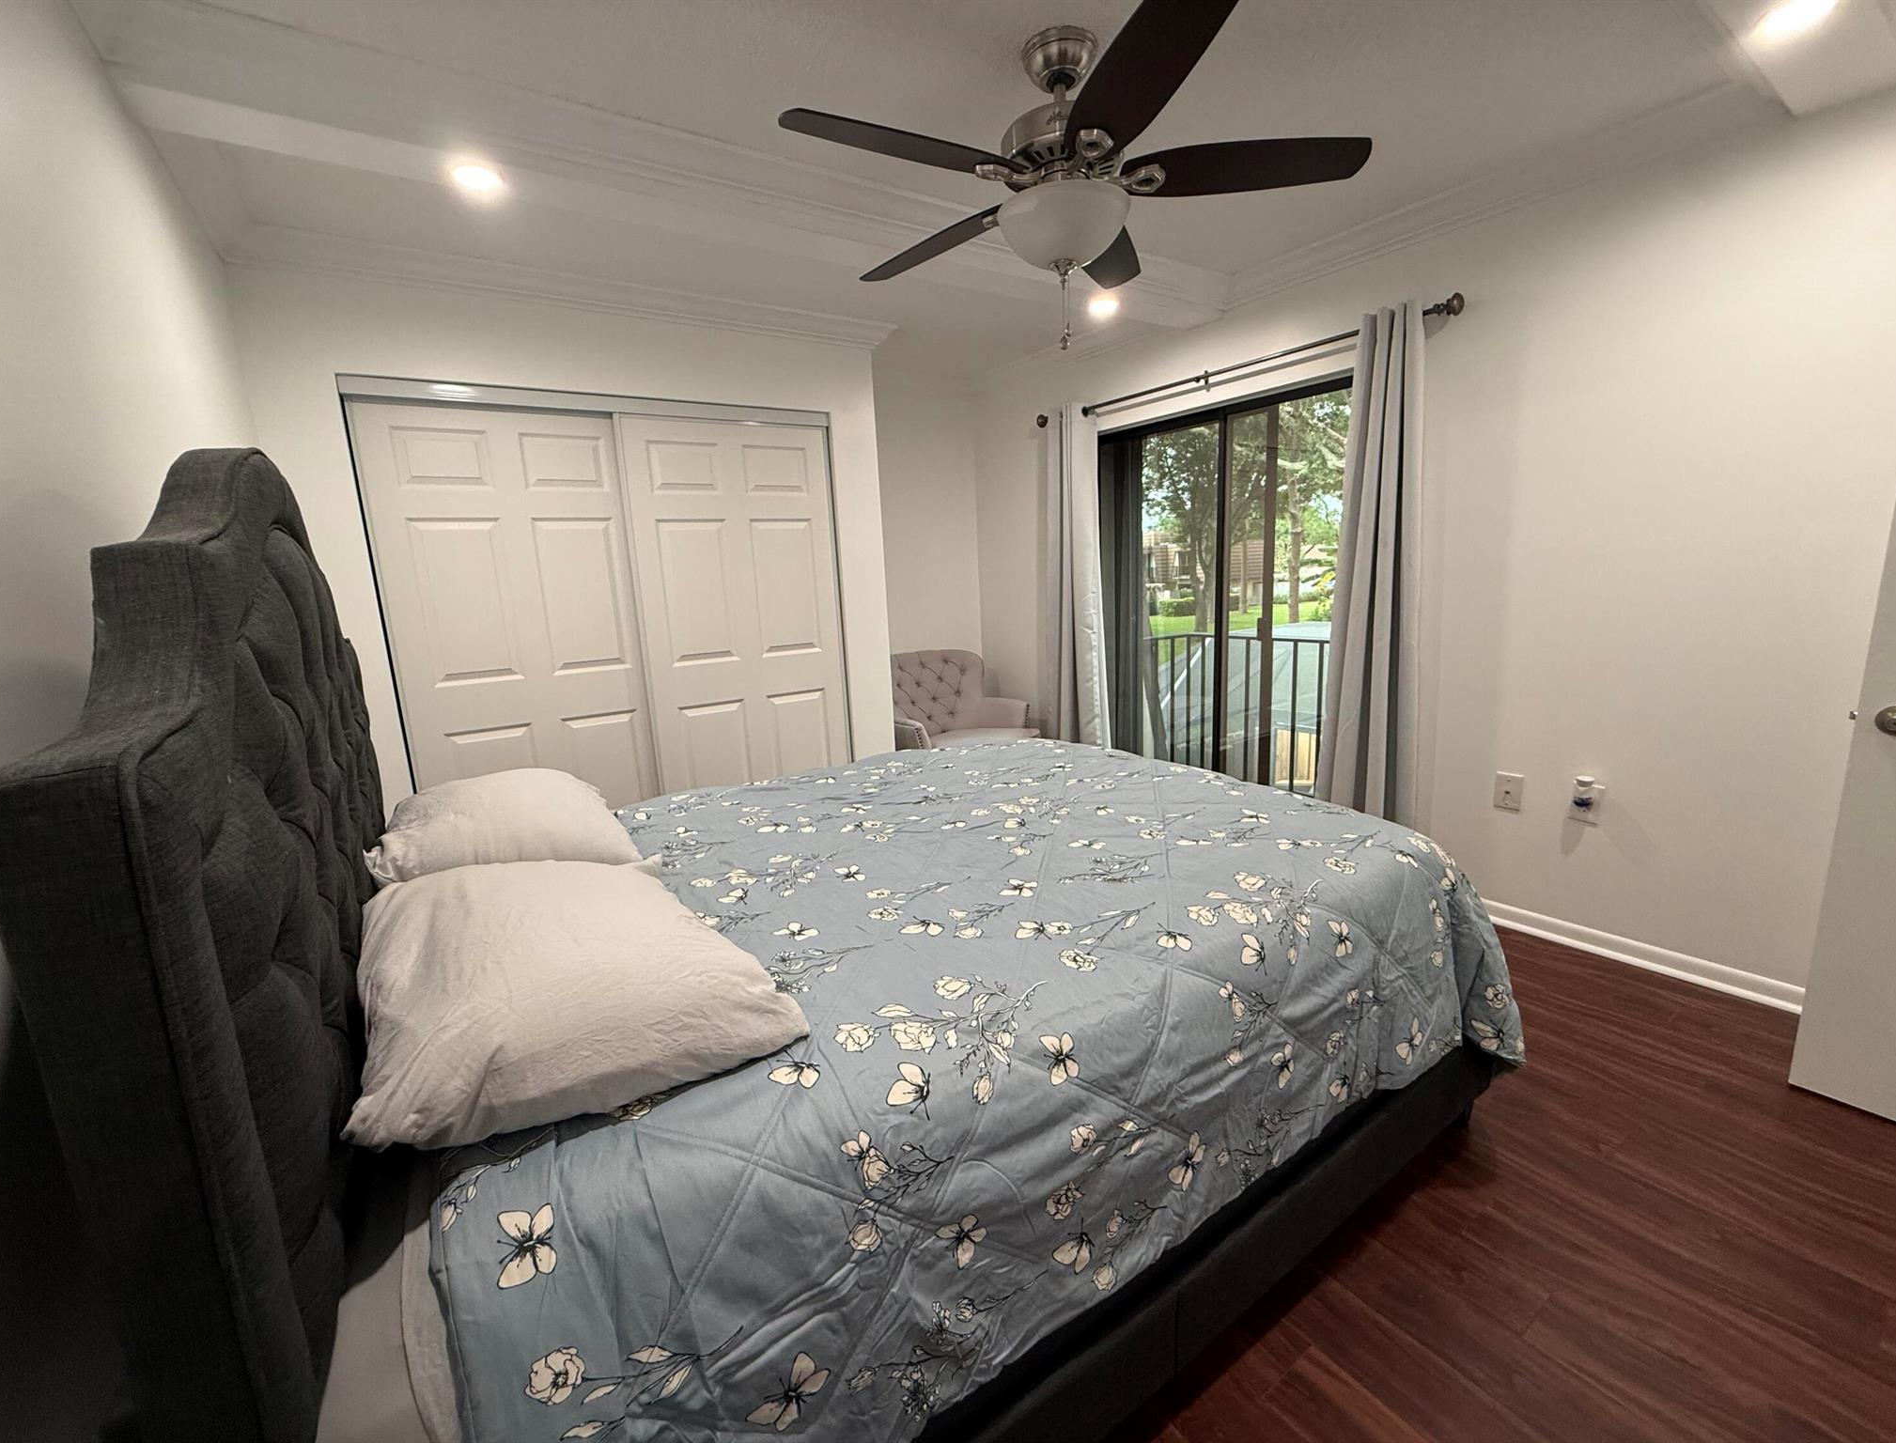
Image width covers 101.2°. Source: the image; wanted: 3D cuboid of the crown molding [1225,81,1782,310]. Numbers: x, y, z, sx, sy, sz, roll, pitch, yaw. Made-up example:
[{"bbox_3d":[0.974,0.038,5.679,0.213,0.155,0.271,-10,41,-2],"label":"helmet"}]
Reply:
[{"bbox_3d":[1.603,-1.684,2.612,0.087,0.088,1.691,-10,13,-33],"label":"crown molding"}]

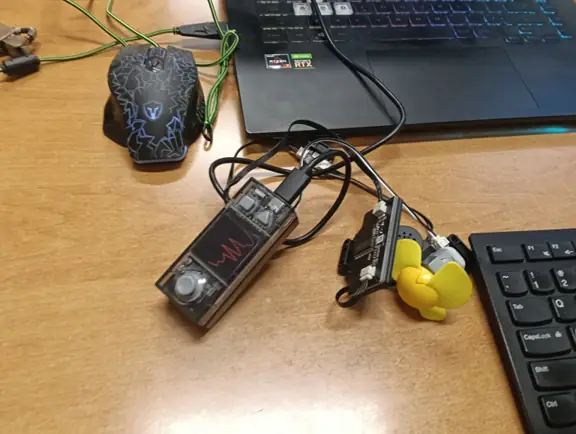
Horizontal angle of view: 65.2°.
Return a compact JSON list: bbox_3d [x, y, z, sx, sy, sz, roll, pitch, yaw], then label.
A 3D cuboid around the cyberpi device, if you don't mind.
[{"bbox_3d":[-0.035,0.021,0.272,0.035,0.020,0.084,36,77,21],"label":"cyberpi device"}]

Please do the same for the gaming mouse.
[{"bbox_3d":[-0.105,-0.095,0.351,0.081,0.039,0.127,-7,57,-10],"label":"gaming mouse"}]

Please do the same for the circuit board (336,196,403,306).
[{"bbox_3d":[0.051,0.020,0.289,0.013,0.040,0.064,31,54,-19],"label":"circuit board"}]

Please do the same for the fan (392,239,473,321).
[{"bbox_3d":[0.087,0.039,0.271,0.036,0.051,0.053,-30,63,-23],"label":"fan"}]

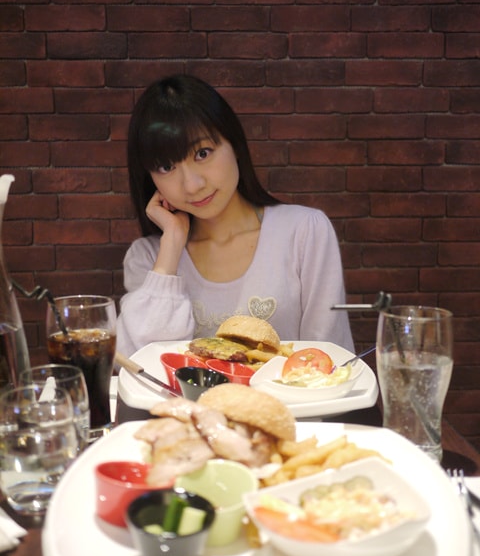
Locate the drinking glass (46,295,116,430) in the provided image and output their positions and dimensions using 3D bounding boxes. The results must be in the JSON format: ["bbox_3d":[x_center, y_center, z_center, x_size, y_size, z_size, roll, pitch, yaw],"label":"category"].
[{"bbox_3d":[-0.182,0.104,0.850,0.081,0.158,0.081,0,9,0],"label":"drinking glass"}]

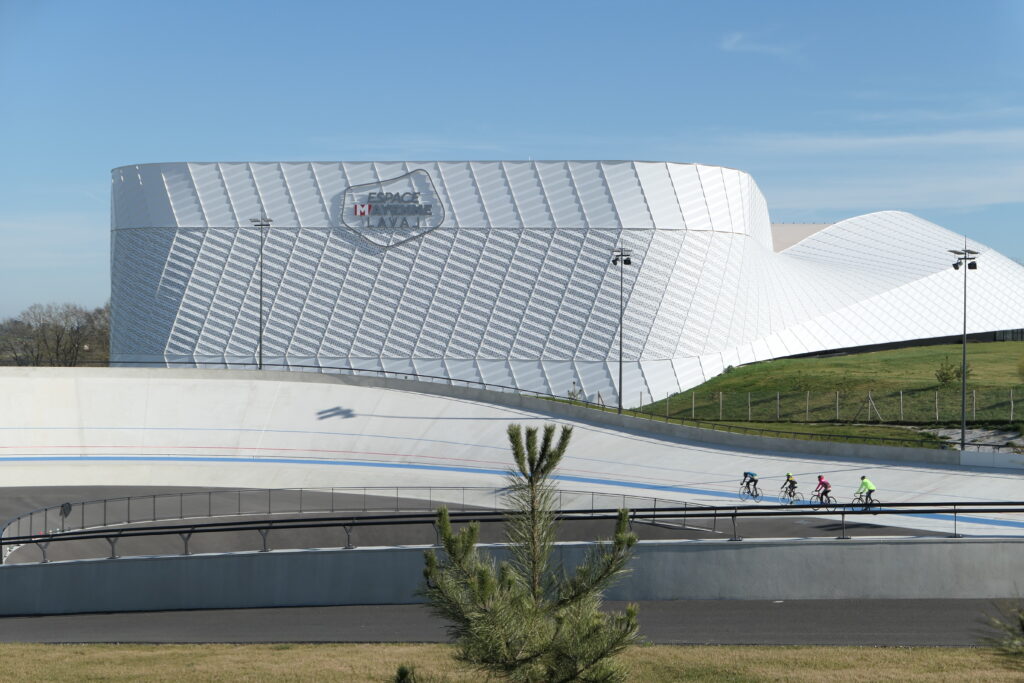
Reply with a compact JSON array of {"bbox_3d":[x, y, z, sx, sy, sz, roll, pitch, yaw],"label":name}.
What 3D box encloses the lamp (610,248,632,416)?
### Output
[{"bbox_3d":[6.100,-0.641,114.200,1.400,9.700,0.800,2,1,42],"label":"lamp"}]

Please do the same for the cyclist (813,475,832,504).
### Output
[{"bbox_3d":[13.873,6.709,91.300,0.500,1.500,0.800,0,1,-43],"label":"cyclist"}]

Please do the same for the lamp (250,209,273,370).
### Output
[{"bbox_3d":[-15.117,-3.048,123.600,1.400,10.000,0.800,1,1,7],"label":"lamp"}]

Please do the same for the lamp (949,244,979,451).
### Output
[{"bbox_3d":[21.551,0.190,97.500,0.900,10.200,1.400,0,1,-43],"label":"lamp"}]

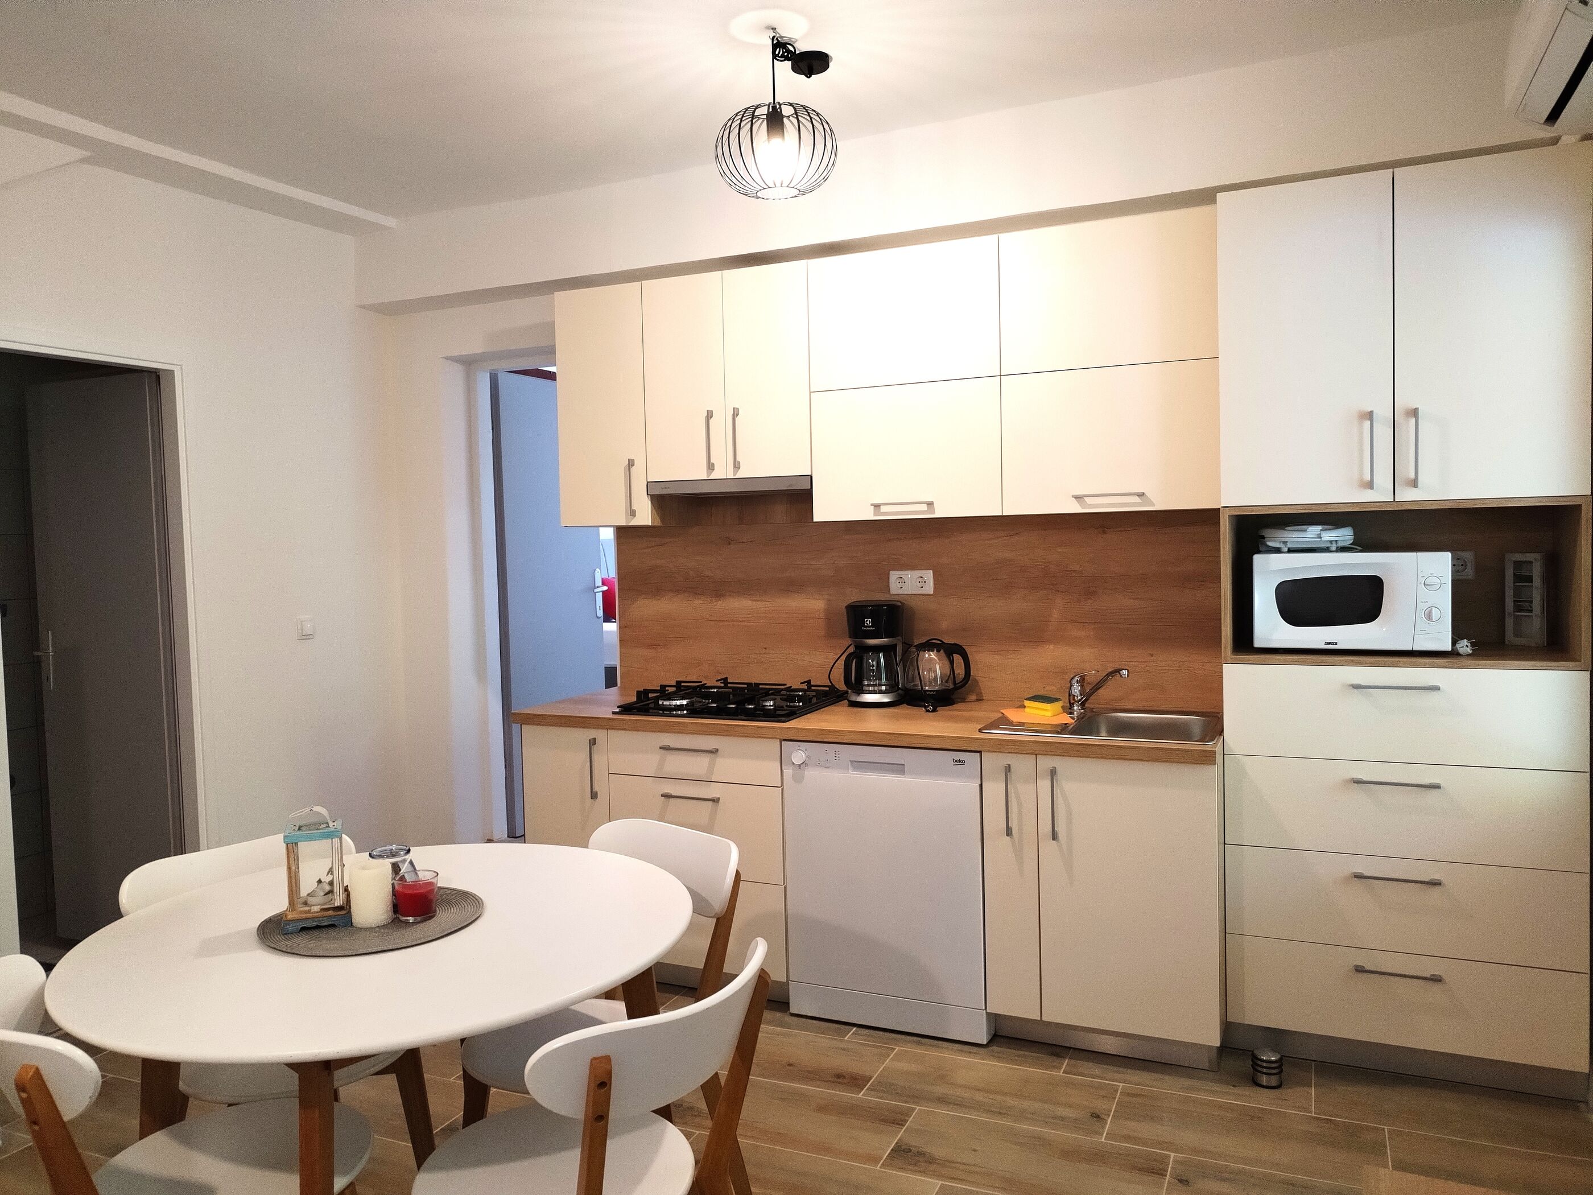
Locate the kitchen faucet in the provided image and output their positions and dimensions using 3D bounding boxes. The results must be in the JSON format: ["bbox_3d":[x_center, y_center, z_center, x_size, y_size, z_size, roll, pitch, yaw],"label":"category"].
[{"bbox_3d":[0.865,0.275,3.438,0.052,0.145,0.204,-4,3,-37],"label":"kitchen faucet"}]

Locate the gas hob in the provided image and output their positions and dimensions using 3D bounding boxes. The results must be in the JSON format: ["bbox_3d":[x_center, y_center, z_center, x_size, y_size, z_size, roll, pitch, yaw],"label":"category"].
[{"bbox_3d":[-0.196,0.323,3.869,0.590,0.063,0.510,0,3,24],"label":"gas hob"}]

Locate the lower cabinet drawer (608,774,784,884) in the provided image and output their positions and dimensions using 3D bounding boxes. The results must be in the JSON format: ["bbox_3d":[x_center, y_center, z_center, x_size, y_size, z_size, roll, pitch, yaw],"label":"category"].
[{"bbox_3d":[-0.214,0.687,3.841,0.599,0.293,0.480,0,3,24],"label":"lower cabinet drawer"}]

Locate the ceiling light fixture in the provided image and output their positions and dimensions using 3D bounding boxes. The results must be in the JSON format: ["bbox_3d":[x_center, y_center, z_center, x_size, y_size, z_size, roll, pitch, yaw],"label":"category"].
[{"bbox_3d":[-0.055,-1.149,2.850,0.286,0.375,0.286,-1,3,0],"label":"ceiling light fixture"}]

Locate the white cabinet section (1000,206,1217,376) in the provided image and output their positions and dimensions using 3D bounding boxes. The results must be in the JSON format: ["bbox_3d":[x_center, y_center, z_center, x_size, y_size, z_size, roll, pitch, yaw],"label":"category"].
[{"bbox_3d":[0.925,-0.843,3.456,0.592,0.401,0.360,0,3,25],"label":"white cabinet section"}]

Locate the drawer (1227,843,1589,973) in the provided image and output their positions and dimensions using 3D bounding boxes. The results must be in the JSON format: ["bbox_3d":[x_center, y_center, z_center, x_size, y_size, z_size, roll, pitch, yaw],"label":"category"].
[{"bbox_3d":[1.590,0.751,3.184,0.802,0.239,0.480,0,3,24],"label":"drawer"}]

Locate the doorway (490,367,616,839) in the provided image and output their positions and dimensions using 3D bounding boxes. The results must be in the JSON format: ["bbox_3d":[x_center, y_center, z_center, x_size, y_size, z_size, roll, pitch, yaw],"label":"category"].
[{"bbox_3d":[-0.946,0.060,4.660,0.720,1.960,0.200,0,3,24],"label":"doorway"}]

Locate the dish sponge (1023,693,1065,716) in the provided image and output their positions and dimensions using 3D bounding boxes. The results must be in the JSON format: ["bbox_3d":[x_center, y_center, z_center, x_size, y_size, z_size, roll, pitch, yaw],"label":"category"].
[{"bbox_3d":[0.734,0.322,3.533,0.093,0.042,0.069,1,4,42],"label":"dish sponge"}]

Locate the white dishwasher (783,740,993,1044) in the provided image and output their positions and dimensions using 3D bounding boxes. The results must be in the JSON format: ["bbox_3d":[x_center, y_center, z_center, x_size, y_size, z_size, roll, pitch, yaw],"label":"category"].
[{"bbox_3d":[0.360,0.809,3.656,0.597,0.816,0.585,0,3,24],"label":"white dishwasher"}]

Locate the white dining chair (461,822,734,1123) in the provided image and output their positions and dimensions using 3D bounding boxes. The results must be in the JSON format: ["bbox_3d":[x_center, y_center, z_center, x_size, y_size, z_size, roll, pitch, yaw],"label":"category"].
[{"bbox_3d":[-0.394,0.890,2.329,0.462,0.784,0.533,1,3,35],"label":"white dining chair"}]

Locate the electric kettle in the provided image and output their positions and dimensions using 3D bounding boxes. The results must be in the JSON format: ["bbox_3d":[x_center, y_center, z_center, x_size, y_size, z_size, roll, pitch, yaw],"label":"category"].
[{"bbox_3d":[0.451,0.233,3.821,0.226,0.216,0.166,-1,3,16],"label":"electric kettle"}]

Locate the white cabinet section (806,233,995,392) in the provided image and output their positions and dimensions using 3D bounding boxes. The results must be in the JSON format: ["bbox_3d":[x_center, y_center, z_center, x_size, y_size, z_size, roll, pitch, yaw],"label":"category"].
[{"bbox_3d":[0.387,-0.842,3.711,0.599,0.401,0.360,0,3,25],"label":"white cabinet section"}]

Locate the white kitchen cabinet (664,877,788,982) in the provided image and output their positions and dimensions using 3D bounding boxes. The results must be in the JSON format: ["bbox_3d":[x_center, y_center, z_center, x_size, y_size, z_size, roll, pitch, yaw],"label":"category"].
[{"bbox_3d":[-0.208,0.973,3.833,0.601,0.288,0.502,0,3,25],"label":"white kitchen cabinet"}]

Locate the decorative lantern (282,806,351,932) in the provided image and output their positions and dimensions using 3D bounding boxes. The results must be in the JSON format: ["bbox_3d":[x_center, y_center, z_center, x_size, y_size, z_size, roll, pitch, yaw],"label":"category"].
[{"bbox_3d":[-0.828,0.459,2.069,0.108,0.204,0.101,-2,3,-17],"label":"decorative lantern"}]

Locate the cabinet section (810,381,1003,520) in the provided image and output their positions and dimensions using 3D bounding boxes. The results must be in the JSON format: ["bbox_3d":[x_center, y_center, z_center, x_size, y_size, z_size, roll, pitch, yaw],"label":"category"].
[{"bbox_3d":[0.396,-0.444,3.728,0.599,0.395,0.360,0,3,25],"label":"cabinet section"}]

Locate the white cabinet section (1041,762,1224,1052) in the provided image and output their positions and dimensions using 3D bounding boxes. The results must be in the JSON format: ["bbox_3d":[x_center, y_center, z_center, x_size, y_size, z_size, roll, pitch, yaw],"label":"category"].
[{"bbox_3d":[0.979,0.762,3.365,0.454,0.717,0.580,0,3,25],"label":"white cabinet section"}]

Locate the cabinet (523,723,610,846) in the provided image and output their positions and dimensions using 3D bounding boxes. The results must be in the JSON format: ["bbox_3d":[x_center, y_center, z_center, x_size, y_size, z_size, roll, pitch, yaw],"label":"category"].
[{"bbox_3d":[-0.611,0.794,4.089,0.329,0.799,0.570,0,3,24],"label":"cabinet"}]

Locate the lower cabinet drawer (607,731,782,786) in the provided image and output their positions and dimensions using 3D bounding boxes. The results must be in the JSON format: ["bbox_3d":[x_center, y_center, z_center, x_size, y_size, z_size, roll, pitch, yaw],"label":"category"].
[{"bbox_3d":[-0.227,0.470,3.795,0.601,0.142,0.462,0,3,25],"label":"lower cabinet drawer"}]

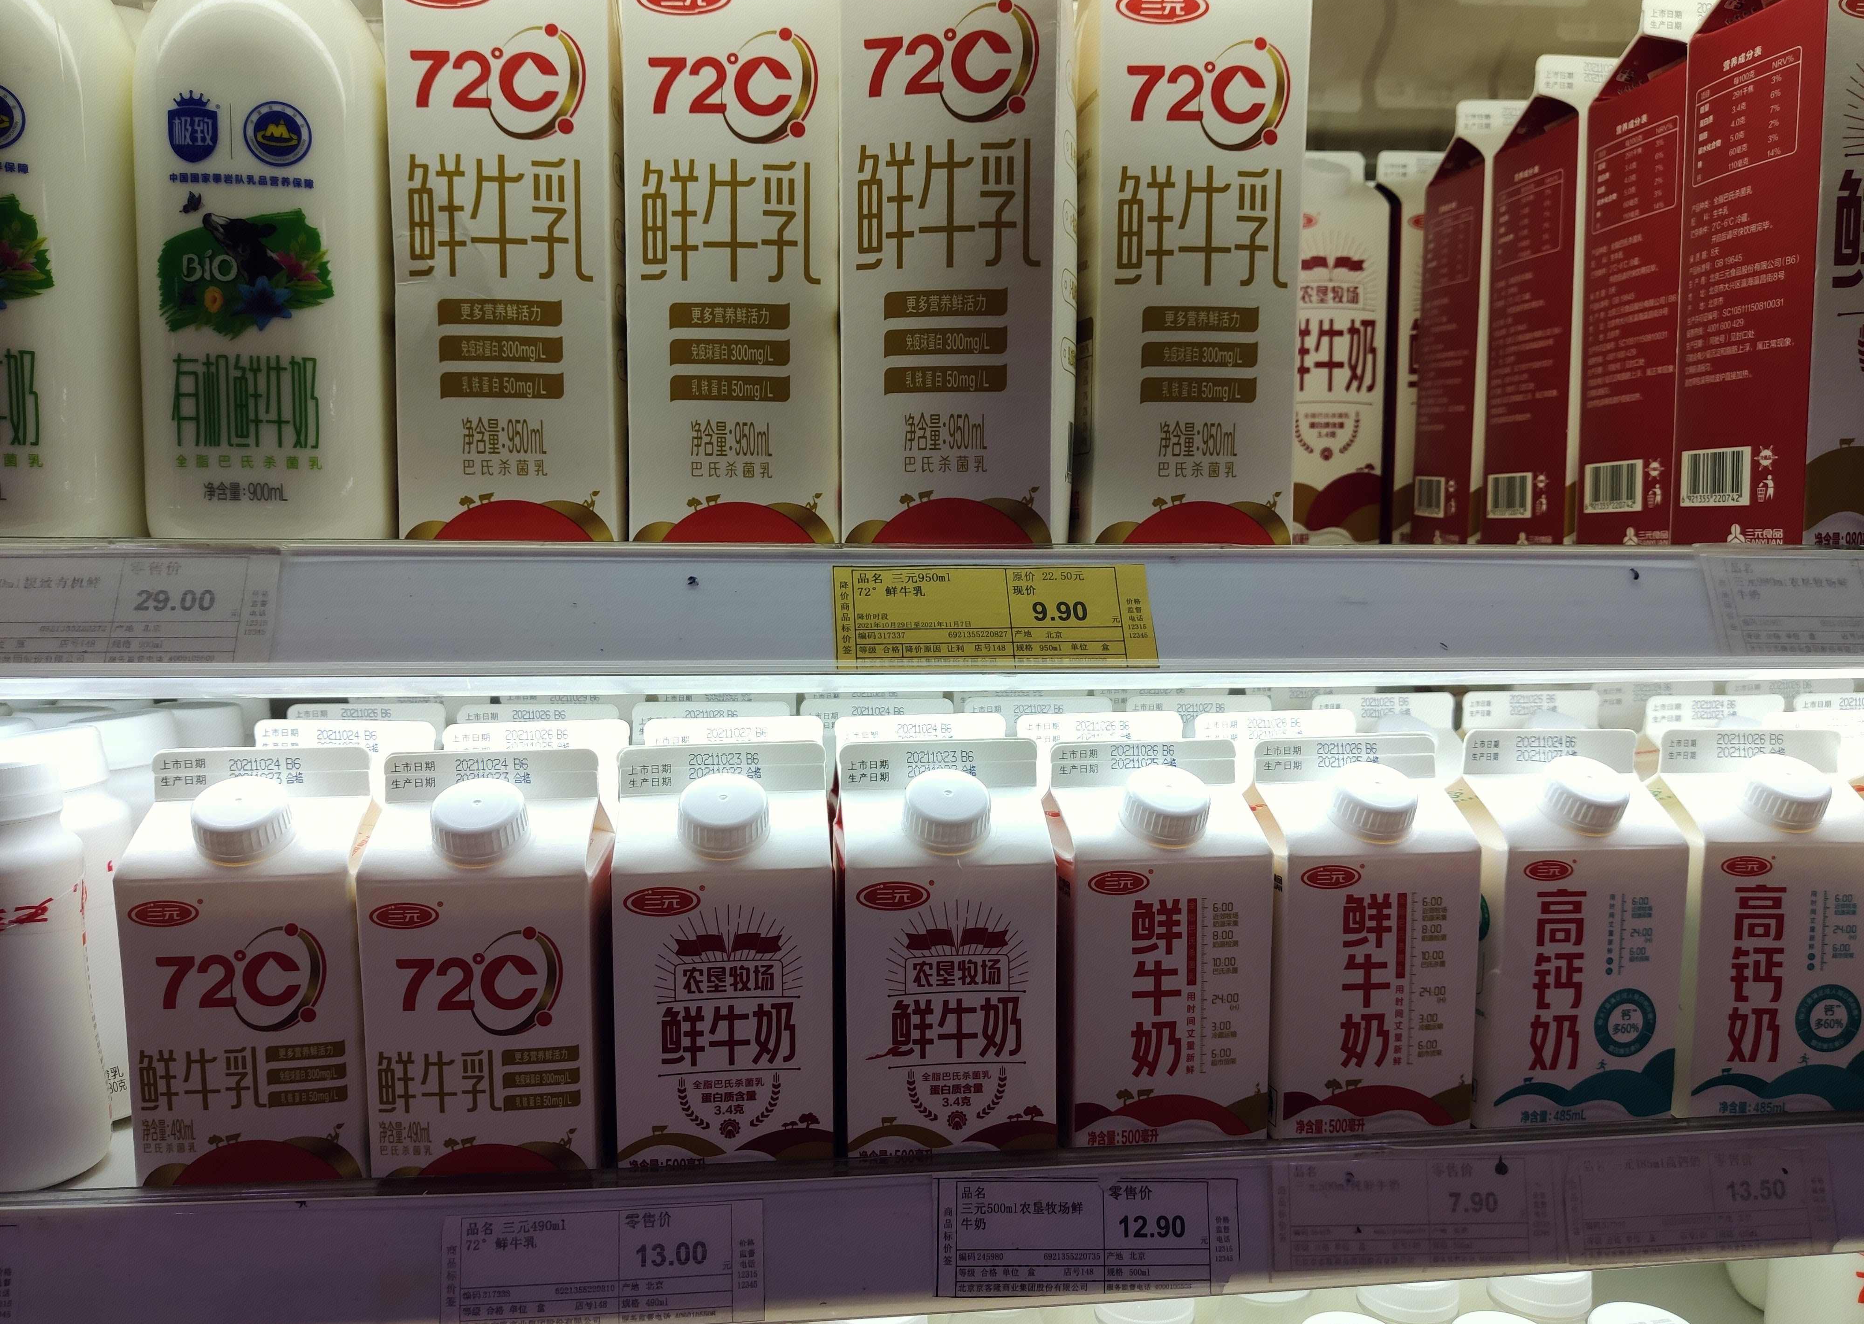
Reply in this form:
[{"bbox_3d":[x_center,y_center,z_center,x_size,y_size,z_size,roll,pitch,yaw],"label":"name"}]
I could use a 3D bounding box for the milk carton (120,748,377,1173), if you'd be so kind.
[{"bbox_3d":[-0.226,0.098,0.481,0.071,0.138,0.071,-1,6,-9],"label":"milk carton"}]

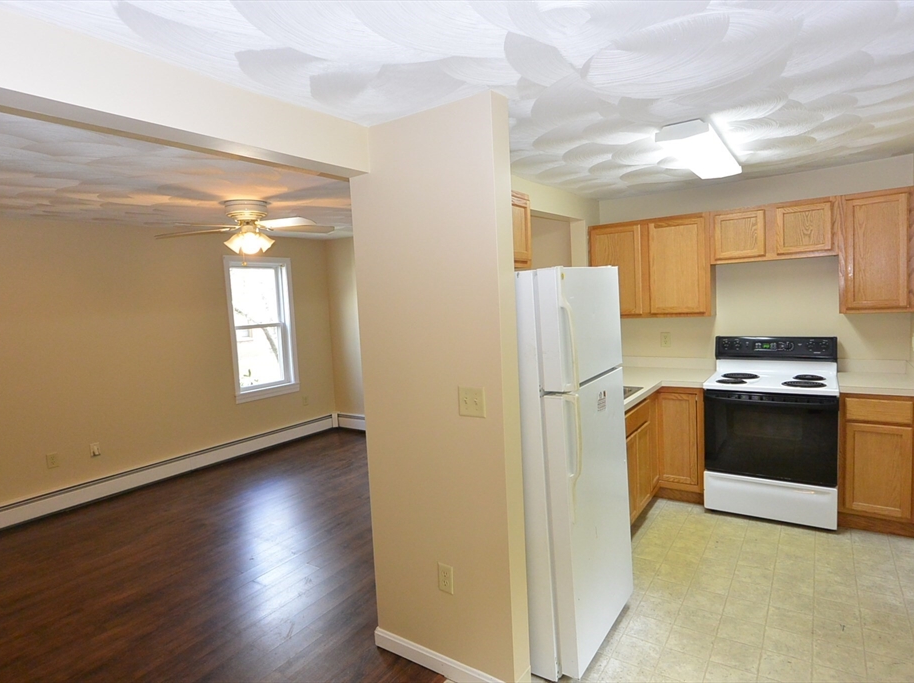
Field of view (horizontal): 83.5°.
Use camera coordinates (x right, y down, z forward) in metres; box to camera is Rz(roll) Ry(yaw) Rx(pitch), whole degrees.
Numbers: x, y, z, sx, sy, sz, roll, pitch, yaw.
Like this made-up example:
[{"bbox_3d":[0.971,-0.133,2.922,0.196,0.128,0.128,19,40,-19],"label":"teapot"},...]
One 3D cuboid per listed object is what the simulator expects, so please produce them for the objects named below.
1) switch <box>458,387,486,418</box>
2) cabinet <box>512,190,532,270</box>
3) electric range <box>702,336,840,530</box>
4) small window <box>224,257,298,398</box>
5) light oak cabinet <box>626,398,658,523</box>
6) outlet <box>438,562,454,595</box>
[{"bbox_3d":[0.055,0.228,1.907,0.118,0.117,0.015,1,6,35],"label":"switch"},{"bbox_3d":[0.055,-0.554,2.498,0.320,0.390,0.760,1,6,35],"label":"cabinet"},{"bbox_3d":[2.204,0.584,3.601,0.755,1.186,0.665,1,6,35],"label":"electric range"},{"bbox_3d":[-2.179,-0.151,5.756,0.110,1.562,0.825,1,6,35],"label":"small window"},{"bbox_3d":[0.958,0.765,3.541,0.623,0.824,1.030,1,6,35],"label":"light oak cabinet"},{"bbox_3d":[-0.046,0.955,2.061,0.073,0.116,0.013,1,6,35],"label":"outlet"}]

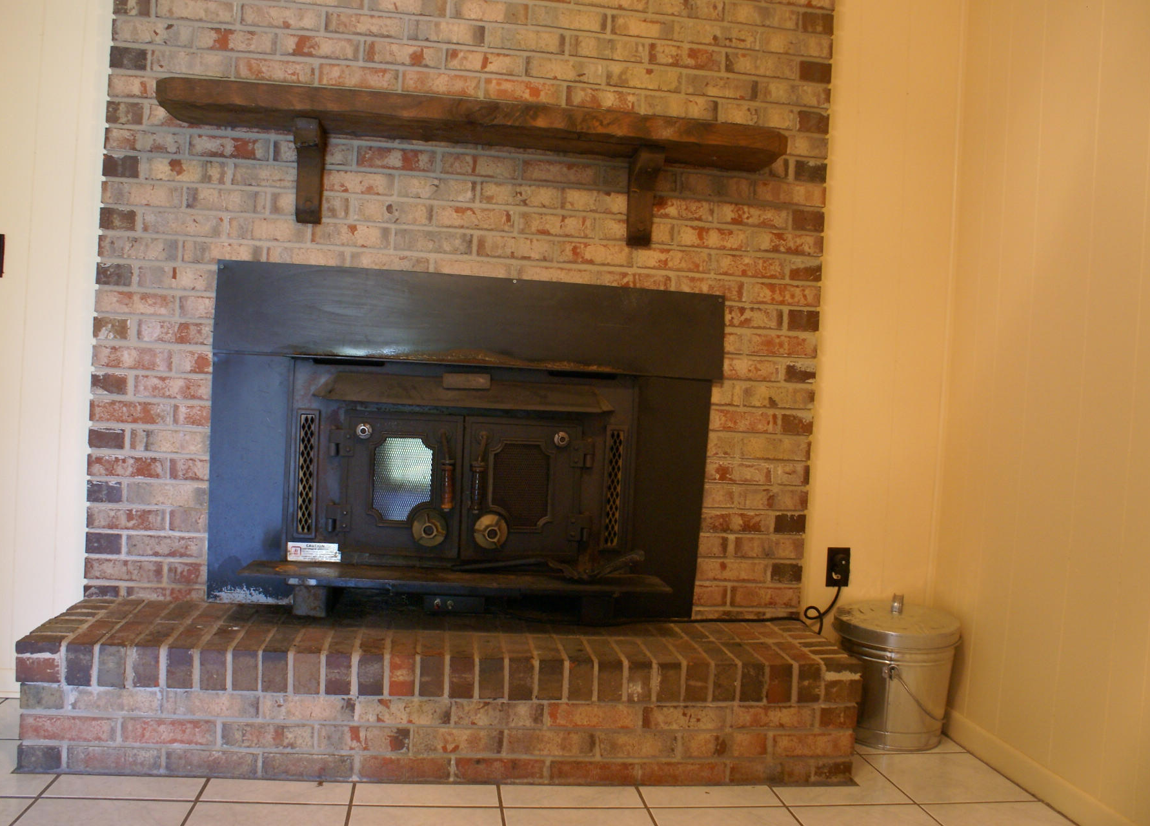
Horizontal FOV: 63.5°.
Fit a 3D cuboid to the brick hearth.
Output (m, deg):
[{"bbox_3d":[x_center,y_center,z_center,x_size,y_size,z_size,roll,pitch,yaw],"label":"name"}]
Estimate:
[{"bbox_3d":[-0.273,0.672,2.237,1.865,0.296,0.396,3,1,-7],"label":"brick hearth"}]

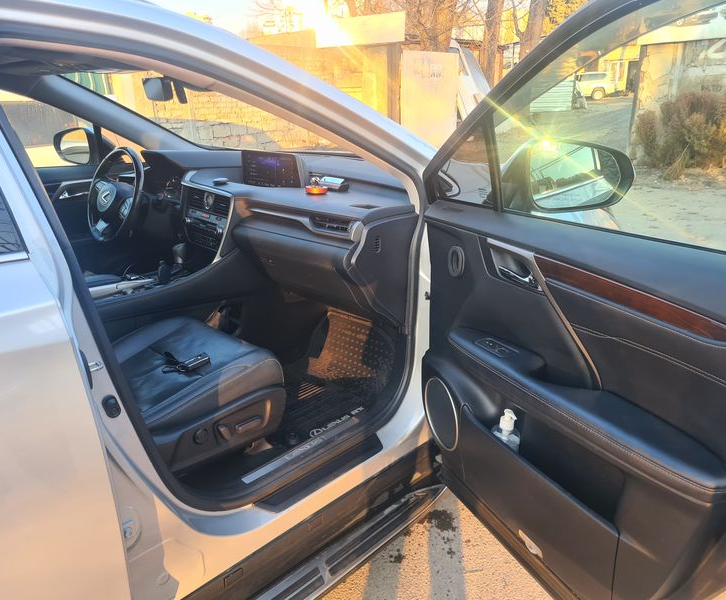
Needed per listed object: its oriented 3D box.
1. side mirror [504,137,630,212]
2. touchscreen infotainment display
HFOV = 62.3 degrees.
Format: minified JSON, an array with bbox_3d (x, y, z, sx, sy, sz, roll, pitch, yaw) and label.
[{"bbox_3d":[0.480,-0.292,1.410,0.250,0.168,0.135,-3,19,-4],"label":"side mirror"},{"bbox_3d":[-0.335,-0.490,2.252,0.035,0.130,0.325,-9,19,-44],"label":"touchscreen infotainment display"}]

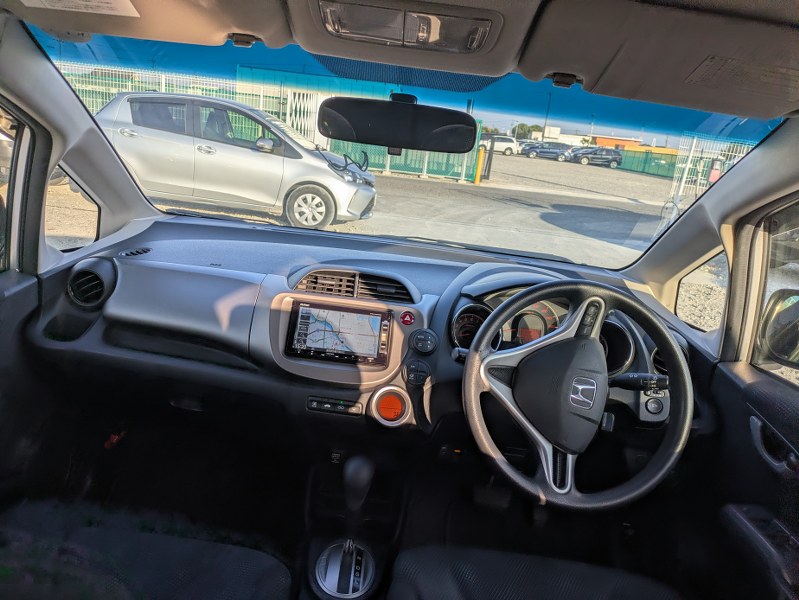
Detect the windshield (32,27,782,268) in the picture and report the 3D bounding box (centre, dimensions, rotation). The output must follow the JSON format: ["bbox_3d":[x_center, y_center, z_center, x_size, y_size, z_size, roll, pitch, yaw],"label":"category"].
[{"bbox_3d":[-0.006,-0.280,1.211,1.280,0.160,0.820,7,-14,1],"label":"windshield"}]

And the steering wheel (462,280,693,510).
[{"bbox_3d":[0.291,0.148,0.960,0.370,0.370,0.110,8,-12,3],"label":"steering wheel"}]

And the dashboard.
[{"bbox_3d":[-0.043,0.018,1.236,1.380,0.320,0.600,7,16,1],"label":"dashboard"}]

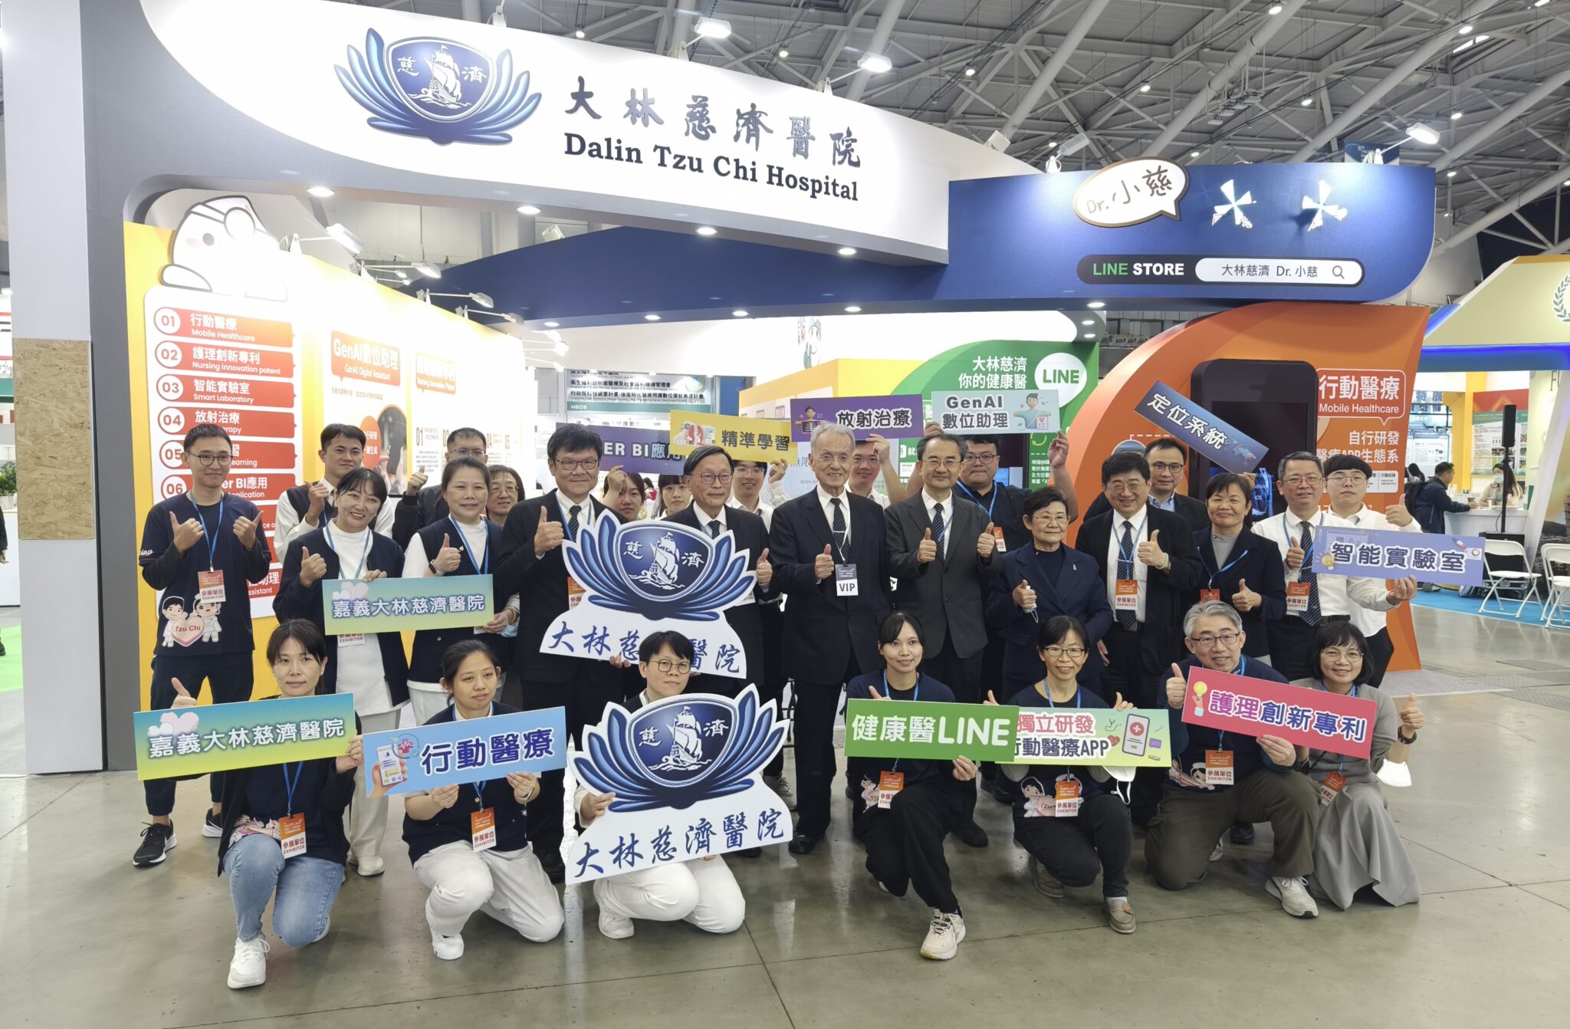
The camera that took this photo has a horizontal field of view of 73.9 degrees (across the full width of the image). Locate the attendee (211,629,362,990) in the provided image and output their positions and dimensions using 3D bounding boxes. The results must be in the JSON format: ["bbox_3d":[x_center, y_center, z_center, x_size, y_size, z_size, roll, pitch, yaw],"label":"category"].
[{"bbox_3d":[-1.597,0.867,3.400,0.500,1.040,0.700,0,3,-14],"label":"attendee"}]

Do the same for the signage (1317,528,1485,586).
[{"bbox_3d":[2.600,0.178,4.420,0.620,0.200,0.020,4,0,25],"label":"signage"}]

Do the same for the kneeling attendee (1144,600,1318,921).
[{"bbox_3d":[1.636,0.833,3.850,0.620,1.026,0.780,1,3,18],"label":"kneeling attendee"}]

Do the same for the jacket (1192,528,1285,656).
[{"bbox_3d":[1.925,0.350,4.480,0.480,0.610,0.300,1,3,15],"label":"jacket"}]

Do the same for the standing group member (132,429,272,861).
[{"bbox_3d":[-2.340,0.488,4.250,0.520,1.720,0.420,-1,3,-25],"label":"standing group member"}]

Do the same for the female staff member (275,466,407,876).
[{"bbox_3d":[-1.712,0.580,4.040,0.490,1.550,0.380,0,3,-13],"label":"female staff member"}]

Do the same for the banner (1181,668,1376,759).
[{"bbox_3d":[1.730,0.700,3.680,0.600,0.200,0.012,9,-7,26],"label":"banner"}]

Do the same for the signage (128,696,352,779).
[{"bbox_3d":[-1.645,0.680,3.200,0.600,0.200,0.010,-2,3,-19],"label":"signage"}]

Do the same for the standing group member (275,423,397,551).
[{"bbox_3d":[-2.047,0.446,4.750,0.520,1.722,0.370,-1,3,-21],"label":"standing group member"}]

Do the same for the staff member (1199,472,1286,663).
[{"bbox_3d":[1.900,0.594,4.360,0.430,1.530,0.360,2,4,27],"label":"staff member"}]

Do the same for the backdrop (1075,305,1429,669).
[{"bbox_3d":[3.485,-0.257,8.200,2.850,2.830,0.700,0,2,-6],"label":"backdrop"}]

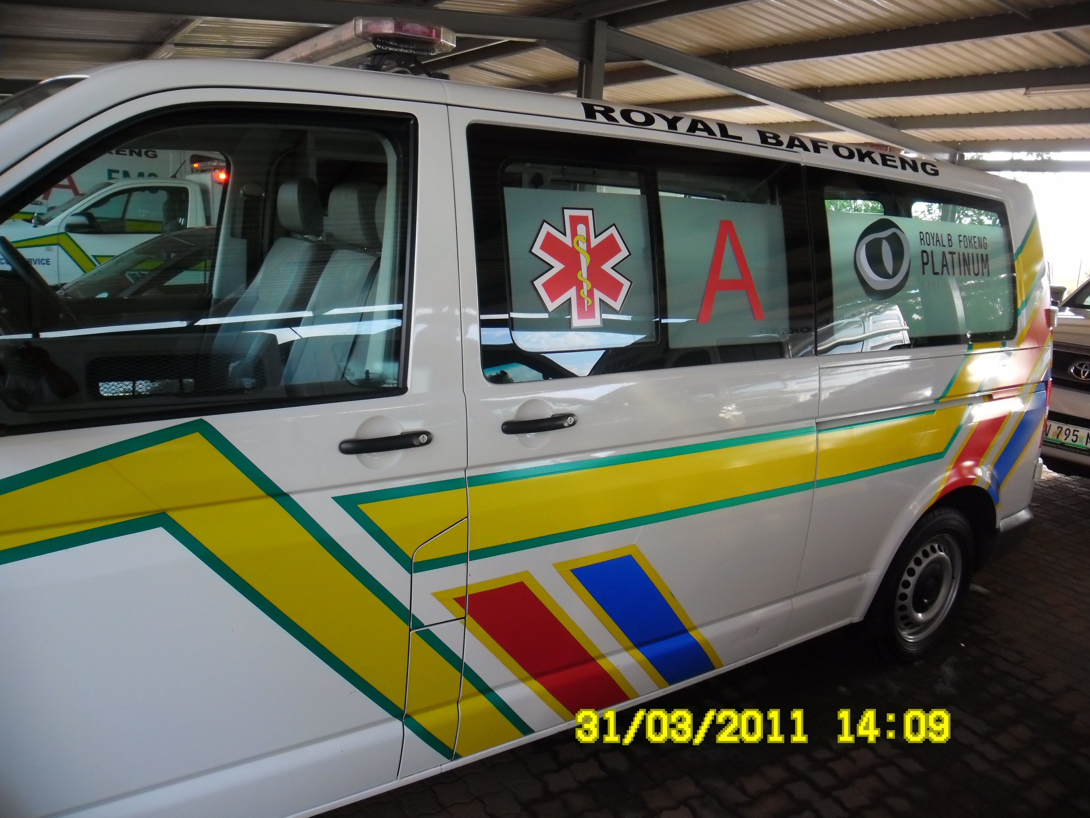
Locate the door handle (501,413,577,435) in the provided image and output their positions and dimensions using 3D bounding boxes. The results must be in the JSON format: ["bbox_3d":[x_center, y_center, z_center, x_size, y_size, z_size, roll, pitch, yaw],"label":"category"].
[{"bbox_3d":[-0.015,0.034,2.019,0.215,0.036,0.045,-6,15,-34],"label":"door handle"}]

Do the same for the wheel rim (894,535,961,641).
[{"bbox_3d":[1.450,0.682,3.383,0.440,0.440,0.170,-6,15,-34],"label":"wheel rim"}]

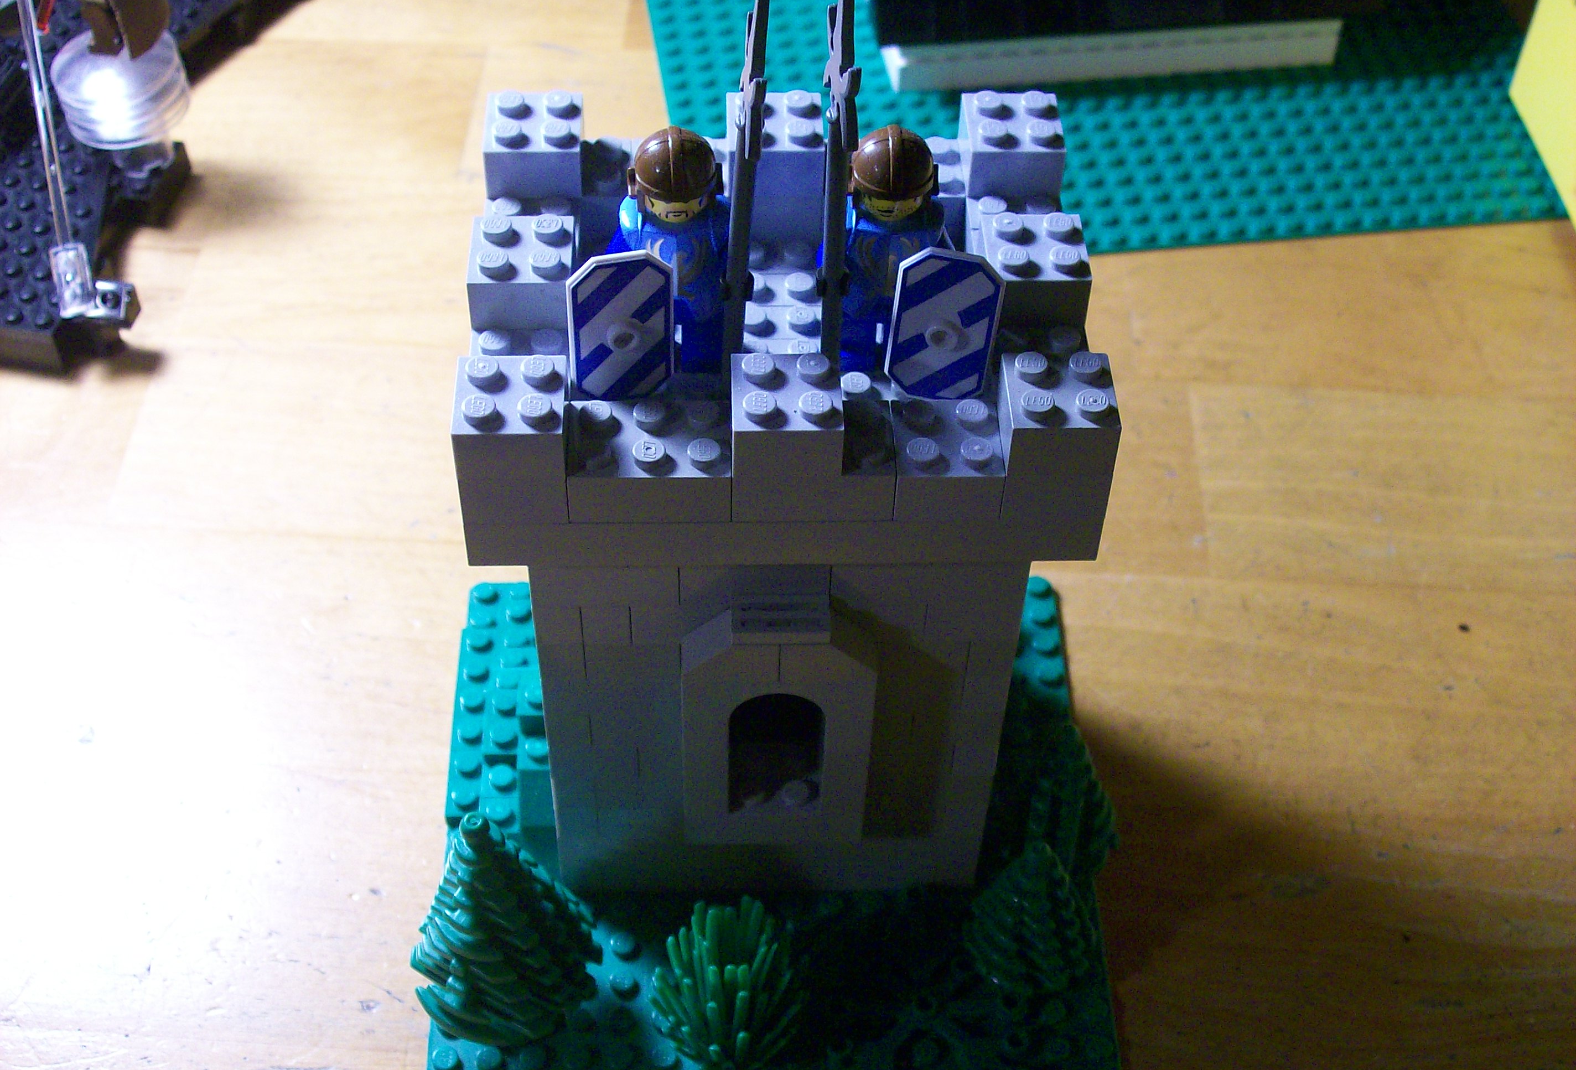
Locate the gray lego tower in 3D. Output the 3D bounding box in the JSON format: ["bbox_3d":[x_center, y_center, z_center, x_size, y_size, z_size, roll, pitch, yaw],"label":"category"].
[{"bbox_3d":[-0.003,-0.001,0.369,0.096,0.136,0.080,0,48,-2],"label":"gray lego tower"}]

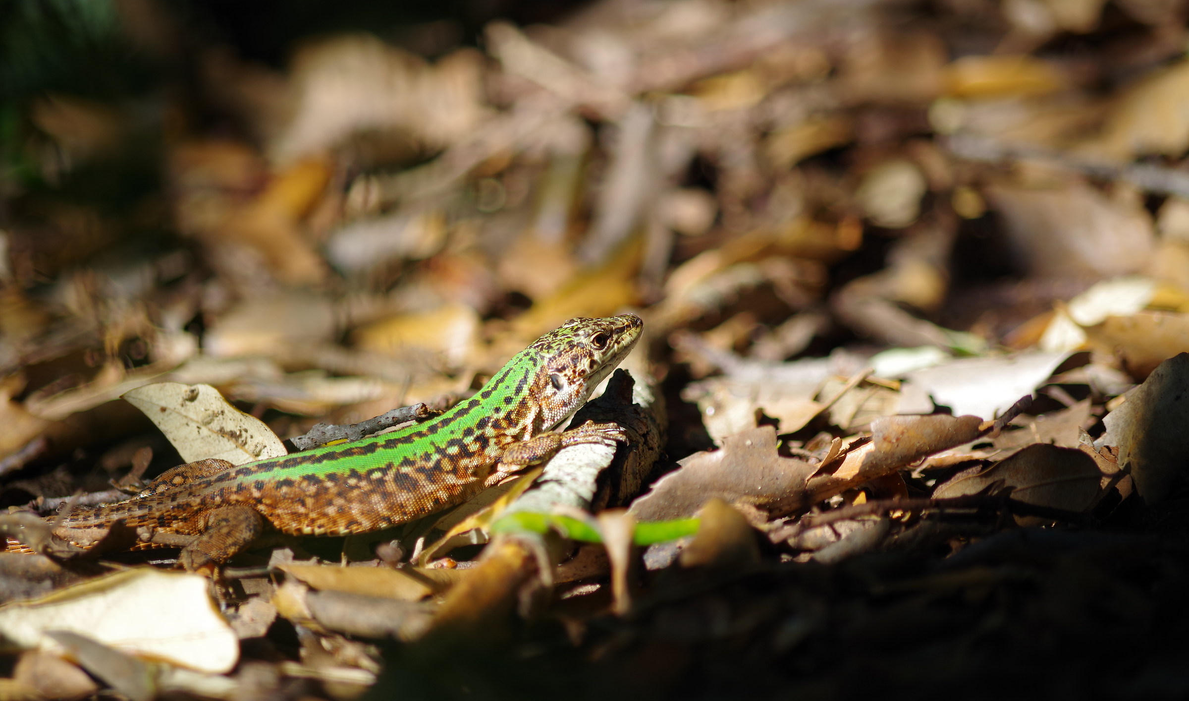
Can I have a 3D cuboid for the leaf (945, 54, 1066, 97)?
[{"bbox_3d":[0.074,-0.050,1.243,0.022,0.004,0.015,0,25,0],"label":"leaf"}]

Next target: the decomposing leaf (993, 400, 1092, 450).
[{"bbox_3d":[0.067,0.011,1.016,0.016,0.003,0.011,-7,23,3],"label":"decomposing leaf"}]

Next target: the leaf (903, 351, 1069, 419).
[{"bbox_3d":[0.059,0.005,1.037,0.025,0.004,0.013,-7,27,4],"label":"leaf"}]

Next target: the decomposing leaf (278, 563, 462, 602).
[{"bbox_3d":[-0.031,0.032,0.939,0.026,0.002,0.008,2,20,-1],"label":"decomposing leaf"}]

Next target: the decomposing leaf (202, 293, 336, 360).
[{"bbox_3d":[-0.051,-0.004,1.072,0.021,0.004,0.016,0,35,0],"label":"decomposing leaf"}]

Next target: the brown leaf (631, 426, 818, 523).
[{"bbox_3d":[0.018,0.018,0.991,0.028,0.004,0.012,-8,49,9],"label":"brown leaf"}]

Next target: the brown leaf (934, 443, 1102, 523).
[{"bbox_3d":[0.061,0.019,0.986,0.024,0.004,0.012,-3,50,4],"label":"brown leaf"}]

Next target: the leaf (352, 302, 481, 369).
[{"bbox_3d":[-0.028,-0.002,1.066,0.020,0.004,0.015,0,35,0],"label":"leaf"}]

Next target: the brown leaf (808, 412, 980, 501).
[{"bbox_3d":[0.044,0.016,0.999,0.026,0.005,0.007,-16,38,13],"label":"brown leaf"}]

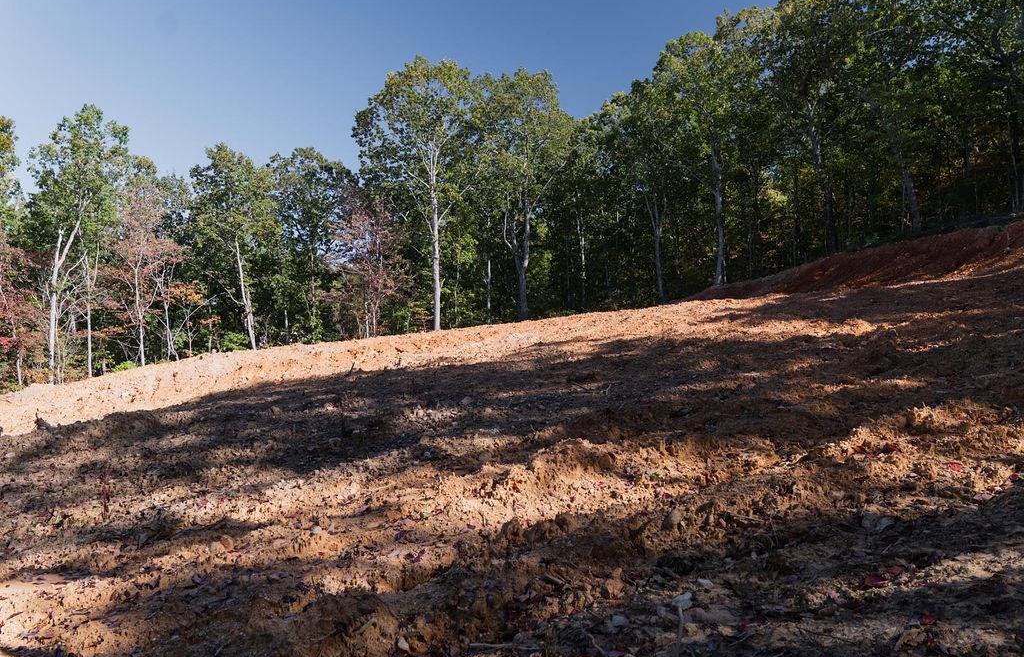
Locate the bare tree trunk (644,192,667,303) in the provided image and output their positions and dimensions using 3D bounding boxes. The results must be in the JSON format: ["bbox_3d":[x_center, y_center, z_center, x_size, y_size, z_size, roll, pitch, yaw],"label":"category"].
[{"bbox_3d":[7.264,-4.100,36.000,0.947,5.669,0.700,-1,-2,0],"label":"bare tree trunk"}]

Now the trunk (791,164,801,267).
[{"bbox_3d":[13.553,-5.450,34.000,0.430,4.876,0.400,-1,-2,0],"label":"trunk"}]

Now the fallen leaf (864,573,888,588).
[{"bbox_3d":[1.589,1.098,3.100,0.105,0.030,0.080,-12,9,0],"label":"fallen leaf"}]

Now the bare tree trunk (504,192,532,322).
[{"bbox_3d":[0.324,-3.594,35.500,1.328,6.489,0.900,-1,-2,0],"label":"bare tree trunk"}]

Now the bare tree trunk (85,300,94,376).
[{"bbox_3d":[-21.980,0.468,37.000,0.286,3.954,0.300,-1,-2,0],"label":"bare tree trunk"}]

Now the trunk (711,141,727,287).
[{"bbox_3d":[9.872,-5.546,34.000,0.727,6.980,0.500,-1,-2,0],"label":"trunk"}]

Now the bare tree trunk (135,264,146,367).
[{"bbox_3d":[-19.327,-0.676,37.000,0.437,5.411,0.400,-1,-2,0],"label":"bare tree trunk"}]

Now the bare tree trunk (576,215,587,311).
[{"bbox_3d":[3.713,-3.526,38.000,0.454,5.236,0.400,-1,-2,0],"label":"bare tree trunk"}]

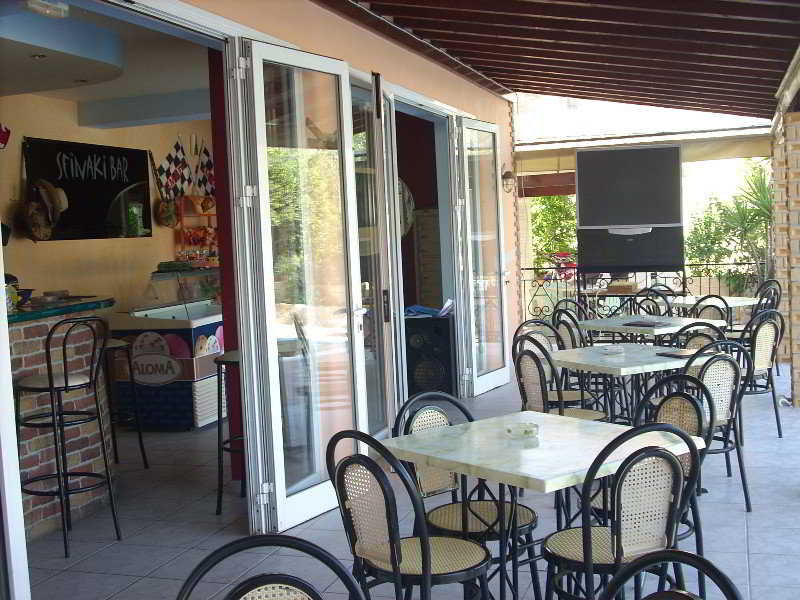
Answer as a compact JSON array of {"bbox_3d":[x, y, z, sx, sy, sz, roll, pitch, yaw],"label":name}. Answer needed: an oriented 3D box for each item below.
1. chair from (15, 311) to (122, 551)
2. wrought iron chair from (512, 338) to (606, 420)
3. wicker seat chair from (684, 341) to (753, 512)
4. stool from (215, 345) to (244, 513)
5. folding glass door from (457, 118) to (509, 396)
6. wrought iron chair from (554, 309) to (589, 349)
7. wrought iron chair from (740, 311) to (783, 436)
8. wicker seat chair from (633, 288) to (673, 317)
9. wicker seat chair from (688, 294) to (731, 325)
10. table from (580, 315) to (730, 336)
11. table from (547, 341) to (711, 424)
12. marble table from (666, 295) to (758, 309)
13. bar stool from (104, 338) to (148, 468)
[{"bbox_3d":[-1.664,0.652,5.225,0.420,1.110,0.390,0,4,34],"label":"chair"},{"bbox_3d":[0.916,0.623,5.971,0.500,0.870,0.430,-4,4,-24],"label":"wrought iron chair"},{"bbox_3d":[1.516,0.621,5.418,0.420,0.880,0.500,-4,4,-17],"label":"wicker seat chair"},{"bbox_3d":[-0.747,0.724,5.799,0.400,0.820,0.400,-1,4,18],"label":"stool"},{"bbox_3d":[0.773,-0.405,9.691,0.110,2.420,0.870,0,4,28],"label":"folding glass door"},{"bbox_3d":[1.369,0.487,7.540,0.500,0.880,0.420,-4,4,-22],"label":"wrought iron chair"},{"bbox_3d":[2.236,0.495,7.165,0.430,0.870,0.500,-5,4,-35],"label":"wrought iron chair"},{"bbox_3d":[2.461,0.325,9.709,0.500,0.870,0.430,-5,4,-32],"label":"wicker seat chair"},{"bbox_3d":[2.212,0.416,8.021,0.500,0.880,0.420,-5,4,-31],"label":"wicker seat chair"},{"bbox_3d":[1.775,0.526,7.656,0.790,0.750,0.810,-5,5,-35],"label":"table"},{"bbox_3d":[1.253,0.669,5.864,0.790,0.750,0.810,-5,4,-29],"label":"table"},{"bbox_3d":[2.881,0.369,9.790,0.800,0.740,0.780,-5,4,-34],"label":"marble table"},{"bbox_3d":[-1.919,0.702,6.957,0.380,0.830,0.410,0,5,38],"label":"bar stool"}]

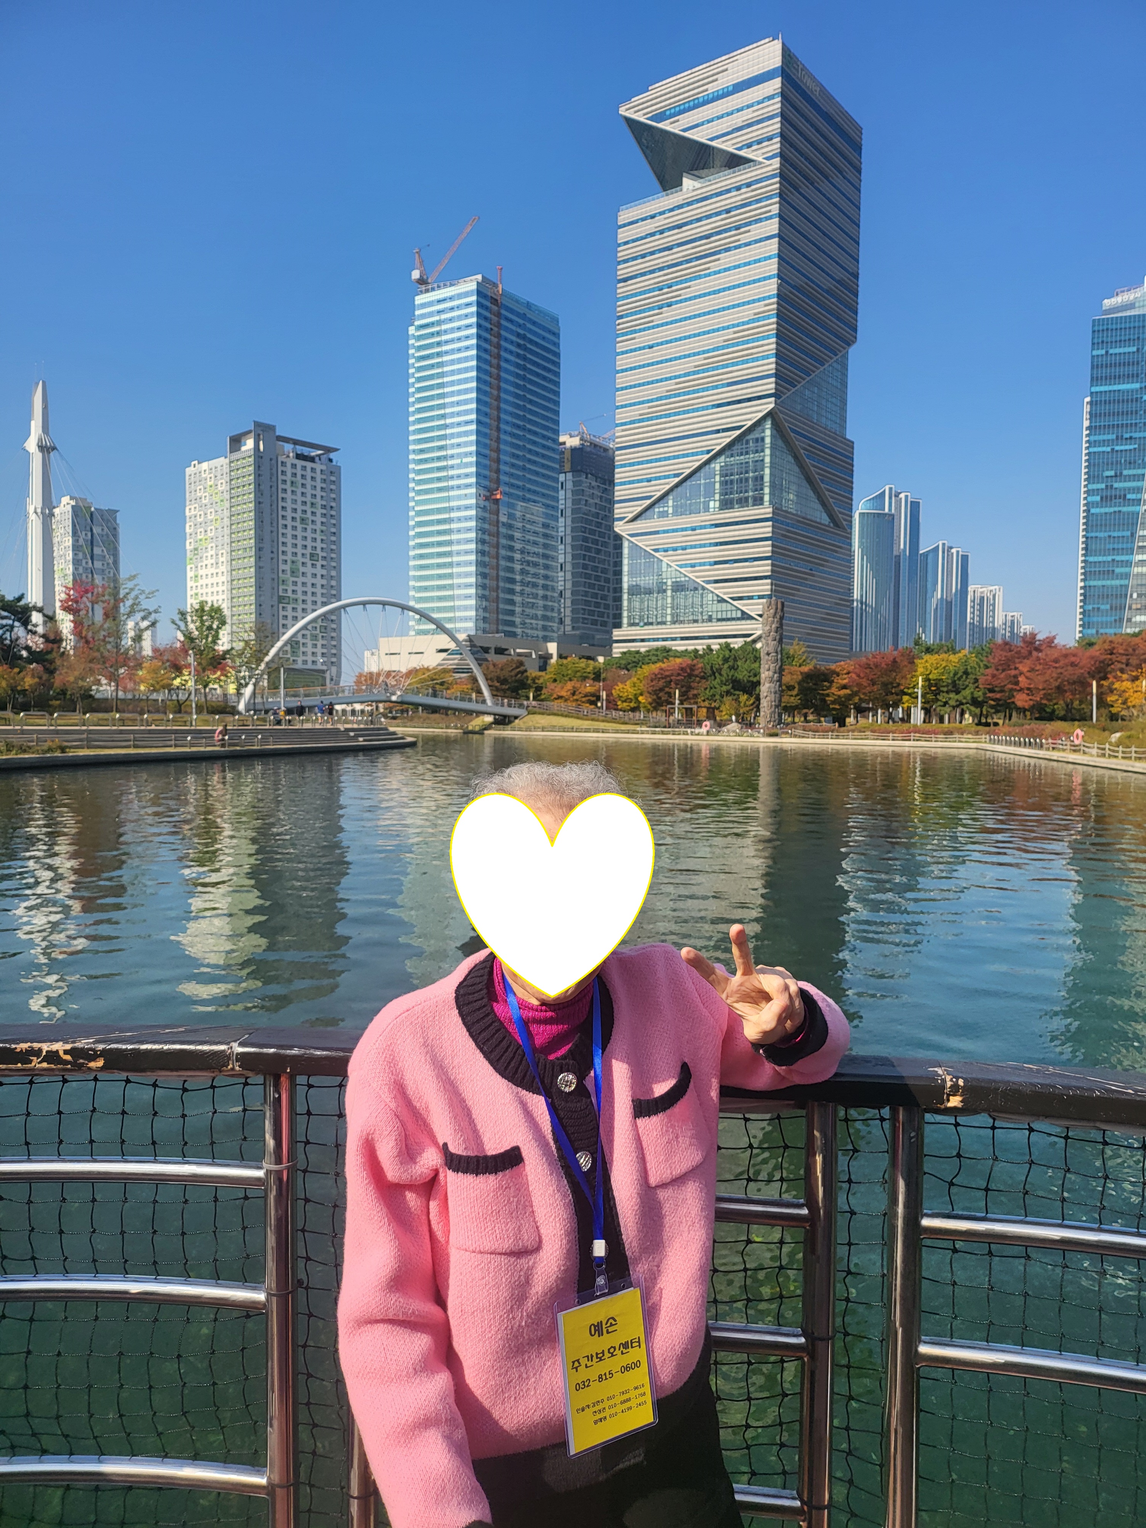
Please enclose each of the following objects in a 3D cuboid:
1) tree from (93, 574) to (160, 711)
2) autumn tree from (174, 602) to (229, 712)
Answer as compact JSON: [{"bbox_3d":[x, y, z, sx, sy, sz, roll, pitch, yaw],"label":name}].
[{"bbox_3d":[-36.193,-9.763,86.000,5.426,11.386,5.155,-1,4,-23],"label":"tree"},{"bbox_3d":[-30.837,-8.775,88.000,4.660,9.321,4.427,-1,3,-19],"label":"autumn tree"}]

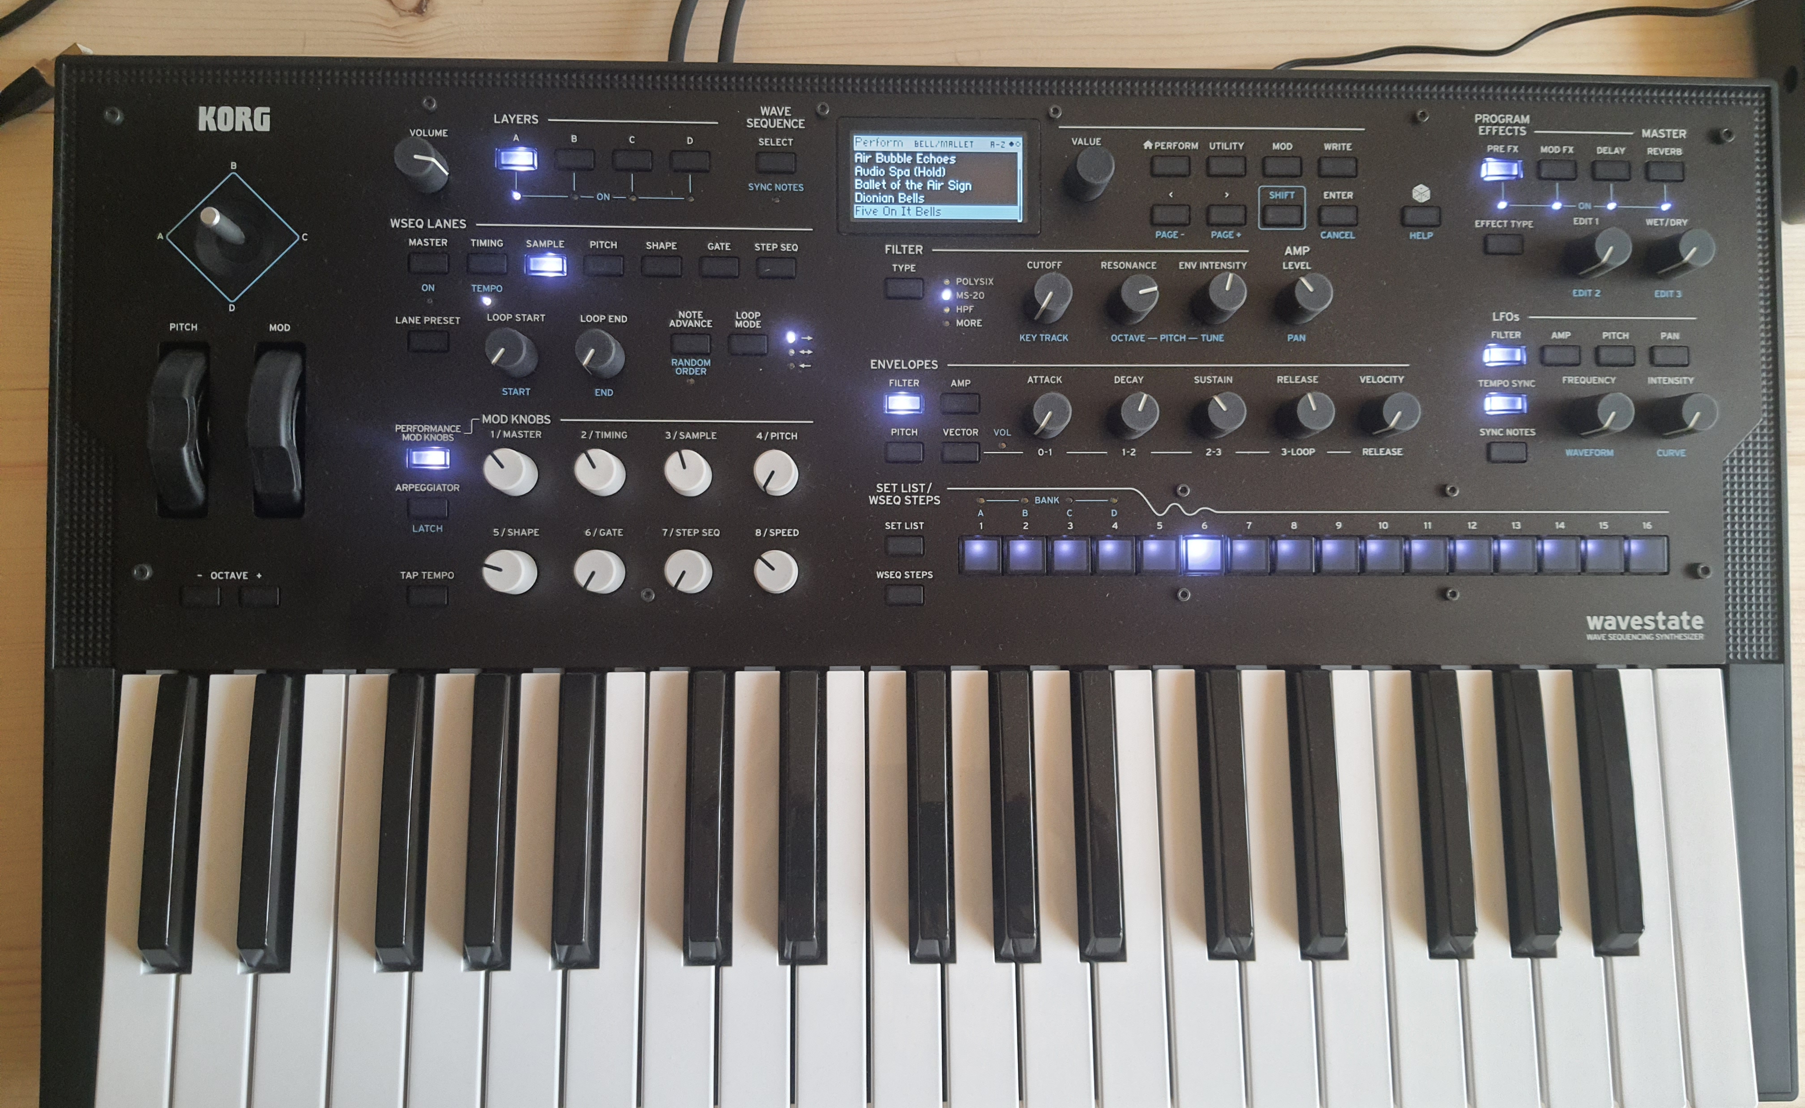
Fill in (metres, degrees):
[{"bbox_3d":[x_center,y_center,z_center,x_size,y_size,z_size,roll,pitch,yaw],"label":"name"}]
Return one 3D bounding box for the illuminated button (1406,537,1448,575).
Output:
[{"bbox_3d":[0.171,0.001,0.441,0.013,0.004,0.012,0,87,-2],"label":"illuminated button"}]

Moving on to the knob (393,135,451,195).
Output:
[{"bbox_3d":[-0.151,-0.122,0.428,0.013,0.017,0.013,0,88,-2],"label":"knob"}]

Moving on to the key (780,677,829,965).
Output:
[{"bbox_3d":[-0.031,0.081,0.426,0.013,0.013,0.091,0,81,-2],"label":"key"}]

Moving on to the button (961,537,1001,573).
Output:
[{"bbox_3d":[0.025,0.000,0.436,0.013,0.004,0.012,0,87,-2],"label":"button"}]

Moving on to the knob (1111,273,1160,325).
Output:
[{"bbox_3d":[0.075,-0.082,0.436,0.012,0.015,0.012,0,88,-2],"label":"knob"}]

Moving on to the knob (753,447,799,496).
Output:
[{"bbox_3d":[-0.040,-0.026,0.425,0.014,0.015,0.014,0,88,-2],"label":"knob"}]

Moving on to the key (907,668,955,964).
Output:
[{"bbox_3d":[0.010,0.081,0.428,0.013,0.013,0.091,0,81,-2],"label":"key"}]

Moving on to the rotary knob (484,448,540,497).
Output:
[{"bbox_3d":[-0.123,-0.026,0.424,0.014,0.016,0.014,0,87,-2],"label":"rotary knob"}]

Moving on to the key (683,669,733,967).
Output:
[{"bbox_3d":[-0.061,0.081,0.425,0.013,0.013,0.091,0,81,-2],"label":"key"}]

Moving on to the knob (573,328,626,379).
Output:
[{"bbox_3d":[-0.095,-0.063,0.425,0.014,0.015,0.014,0,88,-2],"label":"knob"}]

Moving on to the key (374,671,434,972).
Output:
[{"bbox_3d":[-0.156,0.083,0.422,0.013,0.012,0.090,0,82,-2],"label":"key"}]

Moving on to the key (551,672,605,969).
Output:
[{"bbox_3d":[-0.101,0.082,0.424,0.012,0.013,0.090,0,82,-2],"label":"key"}]

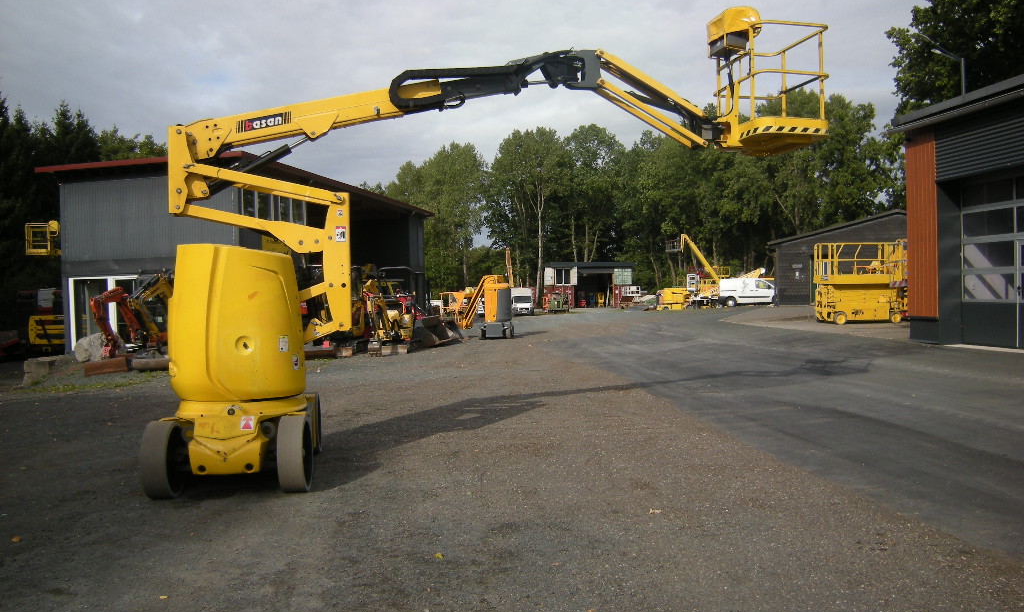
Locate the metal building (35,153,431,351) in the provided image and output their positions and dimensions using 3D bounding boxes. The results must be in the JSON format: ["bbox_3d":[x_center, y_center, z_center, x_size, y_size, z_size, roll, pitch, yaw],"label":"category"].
[{"bbox_3d":[-8.930,-1.550,32.350,6.800,5.500,17.700,-1,1,12],"label":"metal building"}]

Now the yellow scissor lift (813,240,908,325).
[{"bbox_3d":[10.700,-0.720,25.300,2.500,2.500,1.200,-1,1,-2],"label":"yellow scissor lift"}]

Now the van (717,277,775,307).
[{"bbox_3d":[16.800,-0.950,57.400,4.800,1.970,1.900,-1,1,12],"label":"van"}]

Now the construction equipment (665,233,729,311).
[{"bbox_3d":[14.800,-2.720,65.000,5.700,5.800,2.300,-1,1,3],"label":"construction equipment"}]

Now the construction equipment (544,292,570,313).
[{"bbox_3d":[4.750,-0.340,87.000,2.600,2.050,2.100,-1,1,12],"label":"construction equipment"}]

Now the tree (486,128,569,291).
[{"bbox_3d":[1.900,-10.500,100.000,9.900,21.700,9.900,-1,1,0],"label":"tree"}]

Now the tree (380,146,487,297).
[{"bbox_3d":[-9.400,-9.600,100.000,12.500,20.400,11.500,-1,1,0],"label":"tree"}]

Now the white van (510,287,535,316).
[{"bbox_3d":[0.600,-0.450,83.000,2.100,2.650,5.900,-1,1,-9],"label":"white van"}]

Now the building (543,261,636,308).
[{"bbox_3d":[9.970,-2.700,106.000,10.800,5.750,7.500,-1,1,7],"label":"building"}]

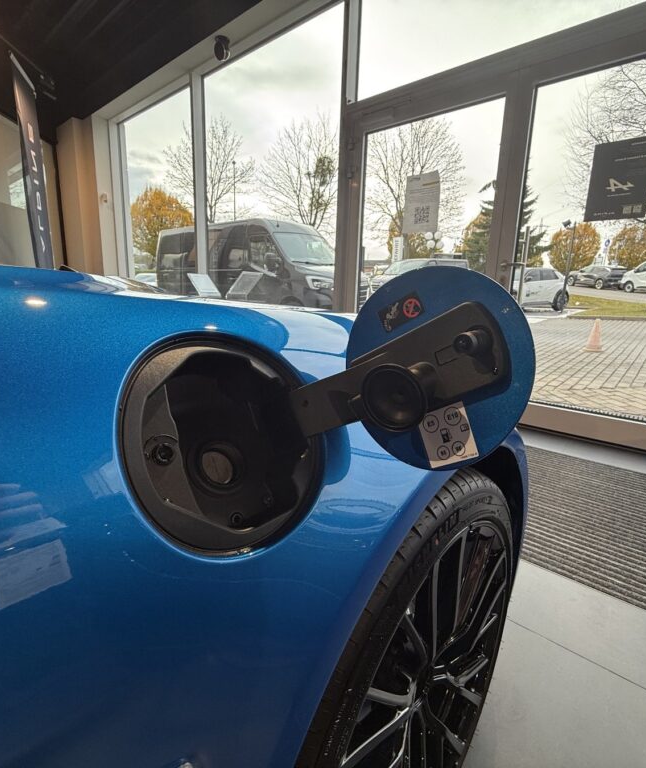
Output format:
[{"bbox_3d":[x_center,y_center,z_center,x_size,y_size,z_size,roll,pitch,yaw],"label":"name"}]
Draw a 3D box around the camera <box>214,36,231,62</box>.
[{"bbox_3d":[-0.998,-3.320,4.117,0.130,0.165,0.130,9,14,28],"label":"camera"}]

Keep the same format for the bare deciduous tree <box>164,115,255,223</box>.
[{"bbox_3d":[-6.131,-9.754,23.005,5.100,9.350,5.100,-1,13,-14],"label":"bare deciduous tree"}]

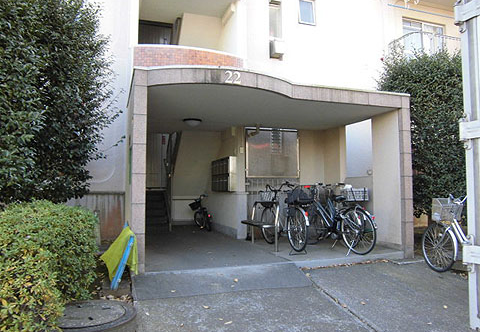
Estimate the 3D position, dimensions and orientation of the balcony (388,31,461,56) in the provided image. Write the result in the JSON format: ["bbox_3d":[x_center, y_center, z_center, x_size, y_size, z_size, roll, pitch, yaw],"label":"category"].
[{"bbox_3d":[4.824,-2.485,8.890,2.400,1.050,0.850,1,-3,-19],"label":"balcony"}]

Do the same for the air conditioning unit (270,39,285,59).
[{"bbox_3d":[0.836,-2.551,7.826,0.250,0.360,0.270,1,-3,-19],"label":"air conditioning unit"}]

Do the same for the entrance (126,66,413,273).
[{"bbox_3d":[0.316,0.103,5.793,4.000,2.460,2.400,1,-3,-19],"label":"entrance"}]

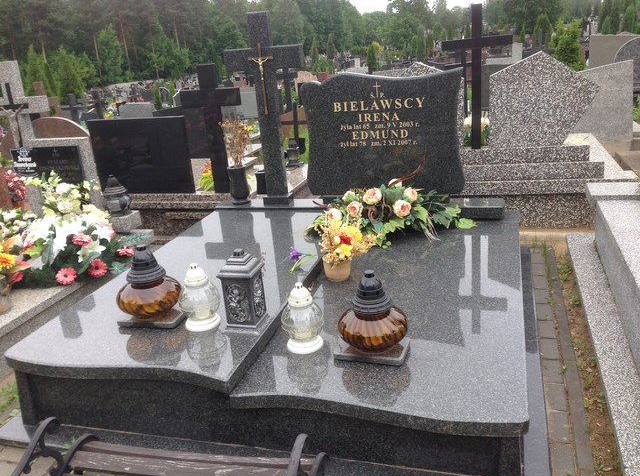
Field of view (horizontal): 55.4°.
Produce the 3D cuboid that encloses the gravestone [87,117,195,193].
[{"bbox_3d":[-1.494,-0.697,5.189,0.927,0.631,0.090,1,17,18],"label":"gravestone"}]

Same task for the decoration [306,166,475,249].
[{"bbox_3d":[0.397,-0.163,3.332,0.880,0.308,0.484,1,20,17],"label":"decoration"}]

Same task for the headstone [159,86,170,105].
[{"bbox_3d":[-4.210,-3.825,16.550,0.430,0.620,0.130,1,20,17],"label":"headstone"}]

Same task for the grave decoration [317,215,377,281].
[{"bbox_3d":[0.124,0.038,2.849,0.275,0.289,0.243,1,20,18],"label":"grave decoration"}]

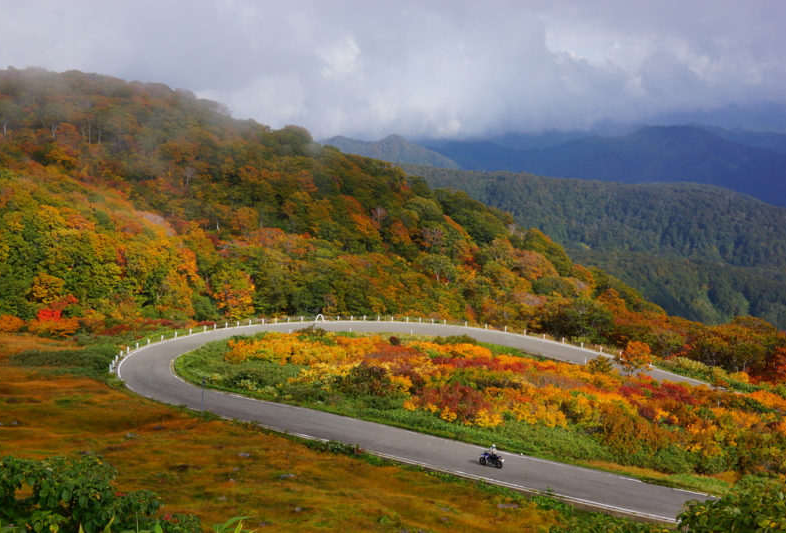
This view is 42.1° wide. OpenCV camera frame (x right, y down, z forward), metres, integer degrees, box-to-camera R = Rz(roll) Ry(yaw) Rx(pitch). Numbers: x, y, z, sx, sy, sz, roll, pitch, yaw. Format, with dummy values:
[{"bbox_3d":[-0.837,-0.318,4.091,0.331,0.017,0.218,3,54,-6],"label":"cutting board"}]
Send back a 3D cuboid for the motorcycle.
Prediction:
[{"bbox_3d":[7.654,14.901,78.916,2.120,1.180,0.820,7,9,30],"label":"motorcycle"}]

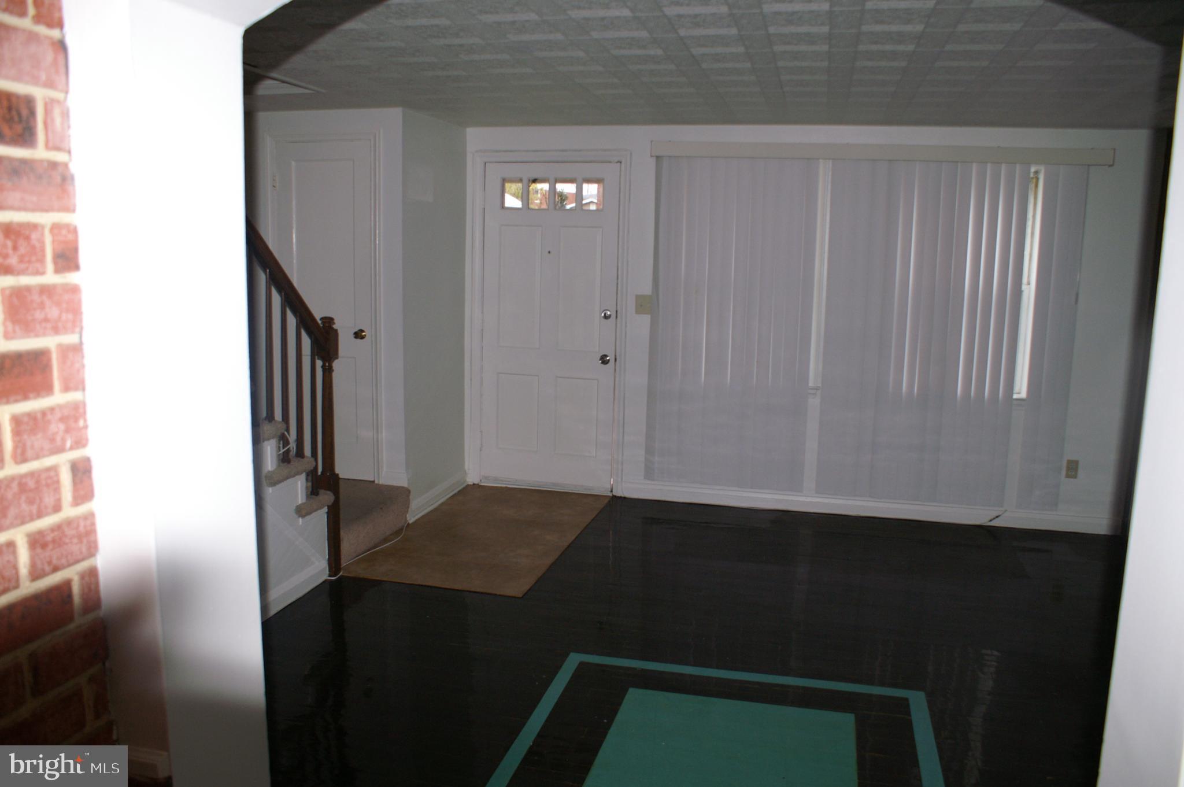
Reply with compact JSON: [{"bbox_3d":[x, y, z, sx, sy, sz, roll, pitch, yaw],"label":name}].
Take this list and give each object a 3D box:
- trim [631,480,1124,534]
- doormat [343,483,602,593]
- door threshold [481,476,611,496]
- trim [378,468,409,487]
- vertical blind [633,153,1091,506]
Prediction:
[{"bbox_3d":[1.573,0.682,5.379,2.950,0.110,0.022,3,9,13],"label":"trim"},{"bbox_3d":[-0.546,0.756,4.941,0.930,0.012,1.790,3,9,13],"label":"doormat"},{"bbox_3d":[-0.307,0.612,5.824,0.890,0.040,0.070,3,9,13],"label":"door threshold"},{"bbox_3d":[-1.122,0.482,5.017,0.172,0.092,0.022,3,9,13],"label":"trim"},{"bbox_3d":[1.513,-0.356,5.176,2.380,1.950,0.070,3,9,13],"label":"vertical blind"}]

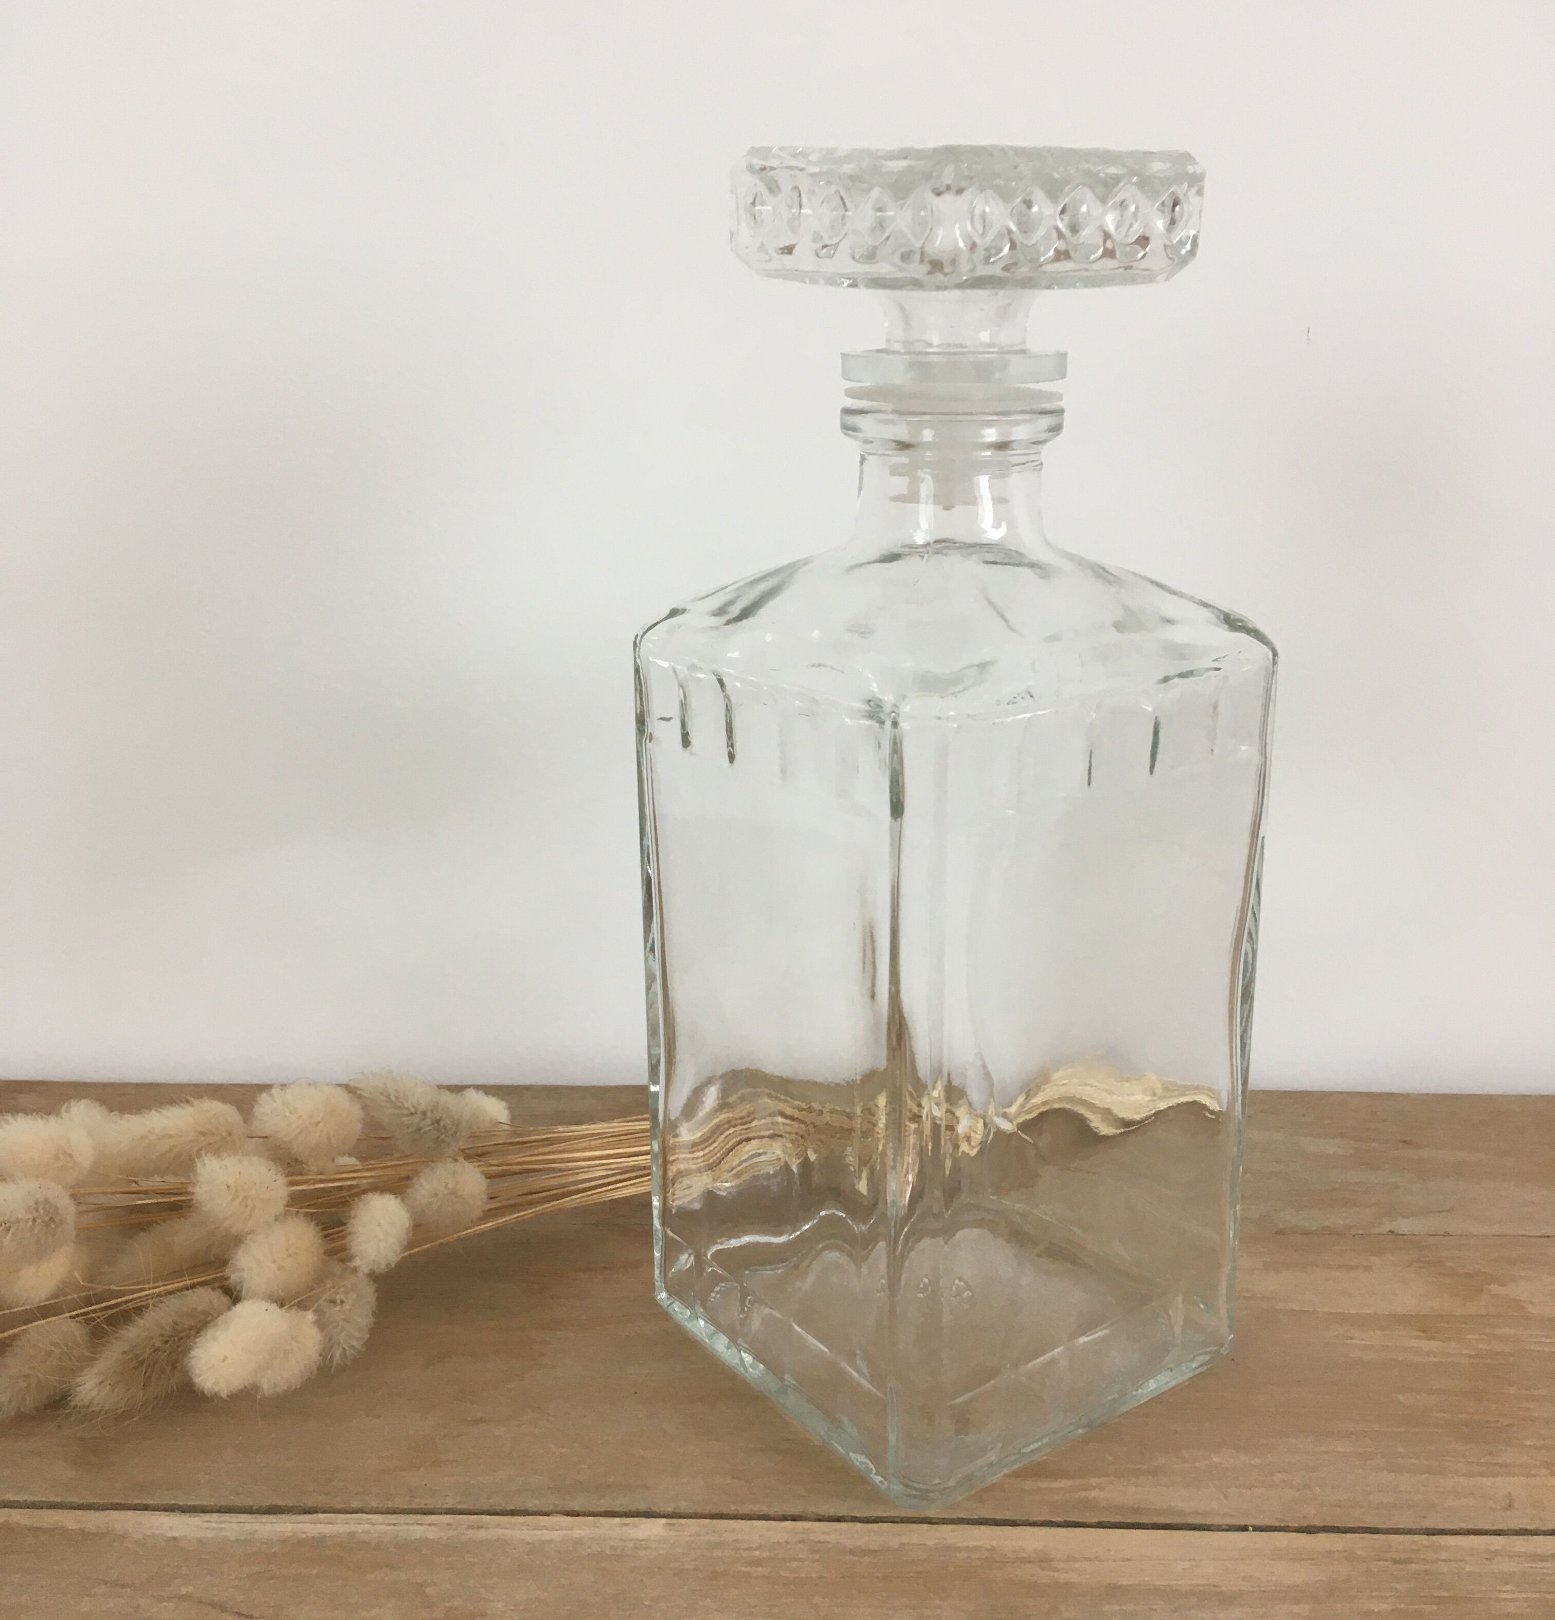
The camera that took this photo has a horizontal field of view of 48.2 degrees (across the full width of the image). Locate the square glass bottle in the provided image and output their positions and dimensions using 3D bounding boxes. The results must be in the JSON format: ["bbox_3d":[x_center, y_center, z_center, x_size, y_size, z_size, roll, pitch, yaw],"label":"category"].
[{"bbox_3d":[0.033,-0.002,0.336,0.091,0.230,0.091,-13,21,-34],"label":"square glass bottle"}]

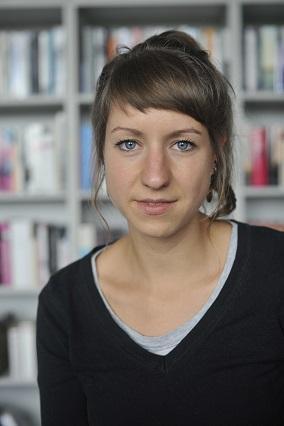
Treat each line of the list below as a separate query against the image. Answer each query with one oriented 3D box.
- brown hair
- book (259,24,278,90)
[{"bbox_3d":[0.029,-0.110,0.800,0.192,0.275,0.230,-1,0,7],"label":"brown hair"},{"bbox_3d":[0.423,-0.520,2.040,0.054,0.220,0.155,-1,0,0],"label":"book"}]

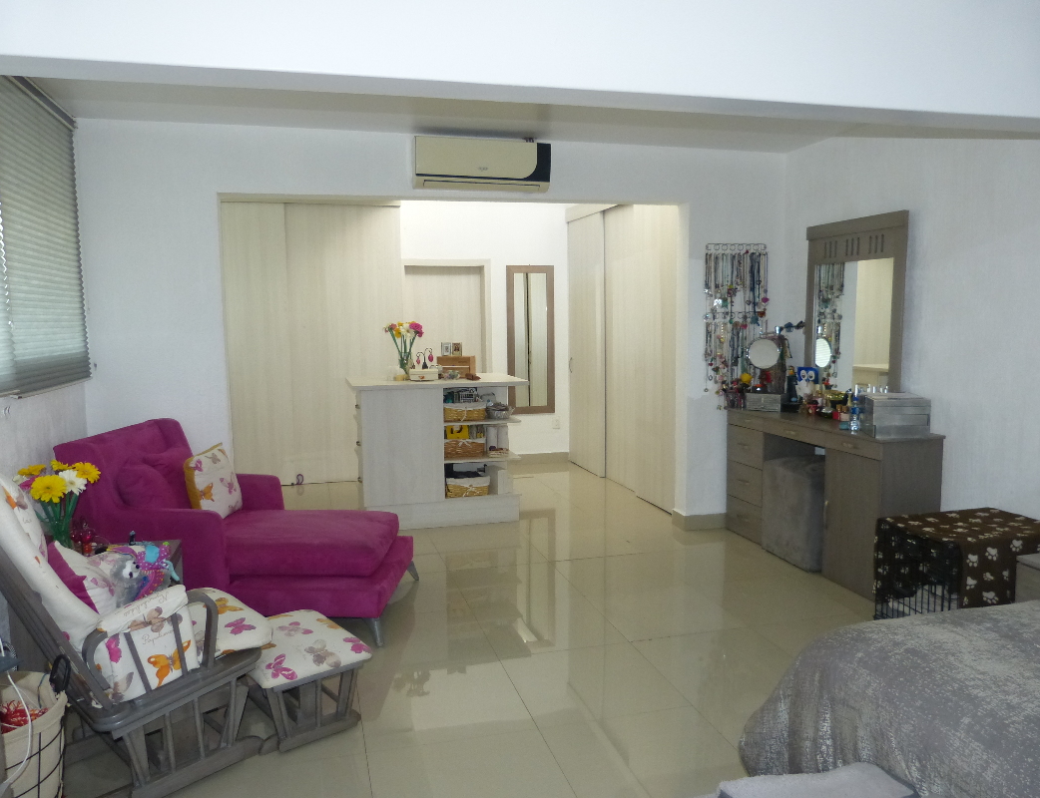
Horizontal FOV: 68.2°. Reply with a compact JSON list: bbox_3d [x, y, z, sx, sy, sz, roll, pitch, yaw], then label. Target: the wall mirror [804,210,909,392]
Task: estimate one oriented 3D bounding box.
[{"bbox_3d":[1.985,-0.488,4.612,0.040,1.155,0.880,-2,6,-15],"label":"wall mirror"}]

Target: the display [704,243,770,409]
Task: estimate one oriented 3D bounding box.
[{"bbox_3d":[1.457,-0.495,5.191,0.460,1.085,0.070,-2,6,-15],"label":"display"}]

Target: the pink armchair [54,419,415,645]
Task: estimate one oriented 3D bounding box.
[{"bbox_3d":[-1.312,0.605,3.860,1.440,0.914,0.950,0,6,2],"label":"pink armchair"}]

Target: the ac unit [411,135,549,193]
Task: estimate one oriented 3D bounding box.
[{"bbox_3d":[-0.226,-1.384,4.582,0.806,0.268,0.200,-2,6,-15],"label":"ac unit"}]

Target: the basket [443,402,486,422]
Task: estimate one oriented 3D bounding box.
[{"bbox_3d":[-0.420,0.078,5.590,0.313,0.140,0.230,-2,6,-15],"label":"basket"}]

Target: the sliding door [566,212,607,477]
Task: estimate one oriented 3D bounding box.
[{"bbox_3d":[0.641,-0.510,7.367,0.040,2.405,0.860,-2,6,-15],"label":"sliding door"}]

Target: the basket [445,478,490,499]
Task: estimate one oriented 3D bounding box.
[{"bbox_3d":[-0.399,0.621,5.617,0.320,0.155,0.230,-2,6,-15],"label":"basket"}]

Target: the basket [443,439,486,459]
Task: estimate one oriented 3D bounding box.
[{"bbox_3d":[-0.421,0.339,5.625,0.310,0.135,0.230,-2,6,-15],"label":"basket"}]

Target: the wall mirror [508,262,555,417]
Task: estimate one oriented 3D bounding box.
[{"bbox_3d":[0.118,-0.580,7.590,0.490,1.460,0.035,-2,6,-15],"label":"wall mirror"}]

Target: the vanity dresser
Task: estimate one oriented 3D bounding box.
[{"bbox_3d":[1.820,0.545,4.642,0.415,0.822,1.465,-2,6,-15],"label":"vanity dresser"}]

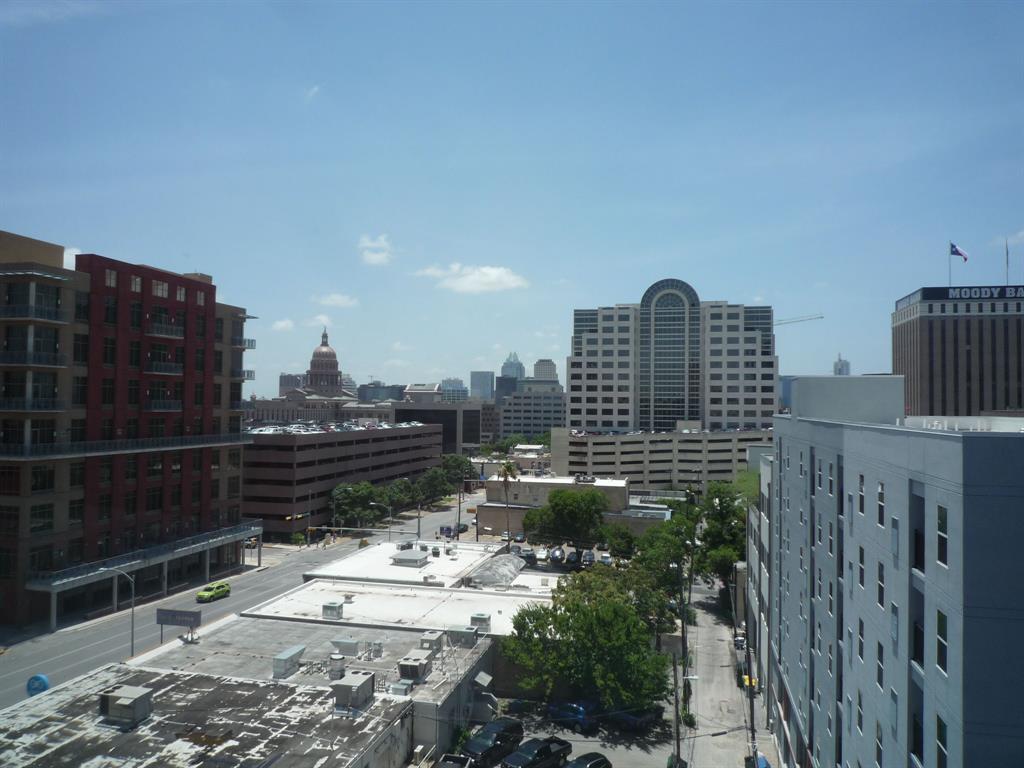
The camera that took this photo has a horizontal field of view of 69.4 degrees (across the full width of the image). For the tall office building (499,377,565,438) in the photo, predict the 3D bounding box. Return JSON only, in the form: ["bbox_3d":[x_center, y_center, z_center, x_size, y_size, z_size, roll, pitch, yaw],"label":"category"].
[{"bbox_3d":[21.448,21.091,454.699,47.060,47.360,42.000,0,-2,14],"label":"tall office building"}]

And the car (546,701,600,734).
[{"bbox_3d":[5.022,27.234,60.632,4.250,1.500,1.780,-1,-2,41],"label":"car"}]

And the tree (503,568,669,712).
[{"bbox_3d":[6.058,20.919,61.339,13.810,10.820,13.120,0,-2,14],"label":"tree"}]

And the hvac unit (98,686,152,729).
[{"bbox_3d":[-24.566,20.373,47.072,2.650,1.600,1.600,0,-2,14],"label":"hvac unit"}]

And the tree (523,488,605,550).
[{"bbox_3d":[8.642,23.882,124.815,14.540,12.440,13.810,0,-2,14],"label":"tree"}]

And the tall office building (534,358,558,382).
[{"bbox_3d":[56.923,16.177,1268.213,48.000,120.000,48.000,0,-2,14],"label":"tall office building"}]

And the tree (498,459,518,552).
[{"bbox_3d":[-0.592,21.129,125.000,3.500,16.400,3.500,1,-2,0],"label":"tree"}]

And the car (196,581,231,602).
[{"bbox_3d":[-38.119,26.729,94.689,1.820,1.620,4.400,0,-3,14],"label":"car"}]

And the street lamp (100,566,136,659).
[{"bbox_3d":[-37.676,21.846,70.345,4.200,8.650,0.400,0,-2,14],"label":"street lamp"}]

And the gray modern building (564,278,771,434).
[{"bbox_3d":[57.940,0.303,272.136,70.000,71.500,40.000,0,-2,14],"label":"gray modern building"}]

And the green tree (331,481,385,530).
[{"bbox_3d":[-33.482,26.158,159.843,11.680,10.560,11.100,0,-2,14],"label":"green tree"}]

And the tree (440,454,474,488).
[{"bbox_3d":[-17.462,29.335,235.796,10.850,13.680,10.850,1,-2,0],"label":"tree"}]

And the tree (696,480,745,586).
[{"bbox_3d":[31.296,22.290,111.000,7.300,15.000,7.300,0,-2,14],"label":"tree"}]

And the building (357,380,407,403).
[{"bbox_3d":[-162.663,31.173,919.090,56.000,61.130,50.000,0,-2,14],"label":"building"}]

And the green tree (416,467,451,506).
[{"bbox_3d":[-22.349,28.996,209.834,9.660,11.140,9.660,1,-2,0],"label":"green tree"}]

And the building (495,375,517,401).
[{"bbox_3d":[-8.791,34.941,1310.203,33.000,94.900,33.000,0,-2,14],"label":"building"}]

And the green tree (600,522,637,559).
[{"bbox_3d":[18.290,26.963,127.000,6.200,6.200,6.000,0,-2,14],"label":"green tree"}]

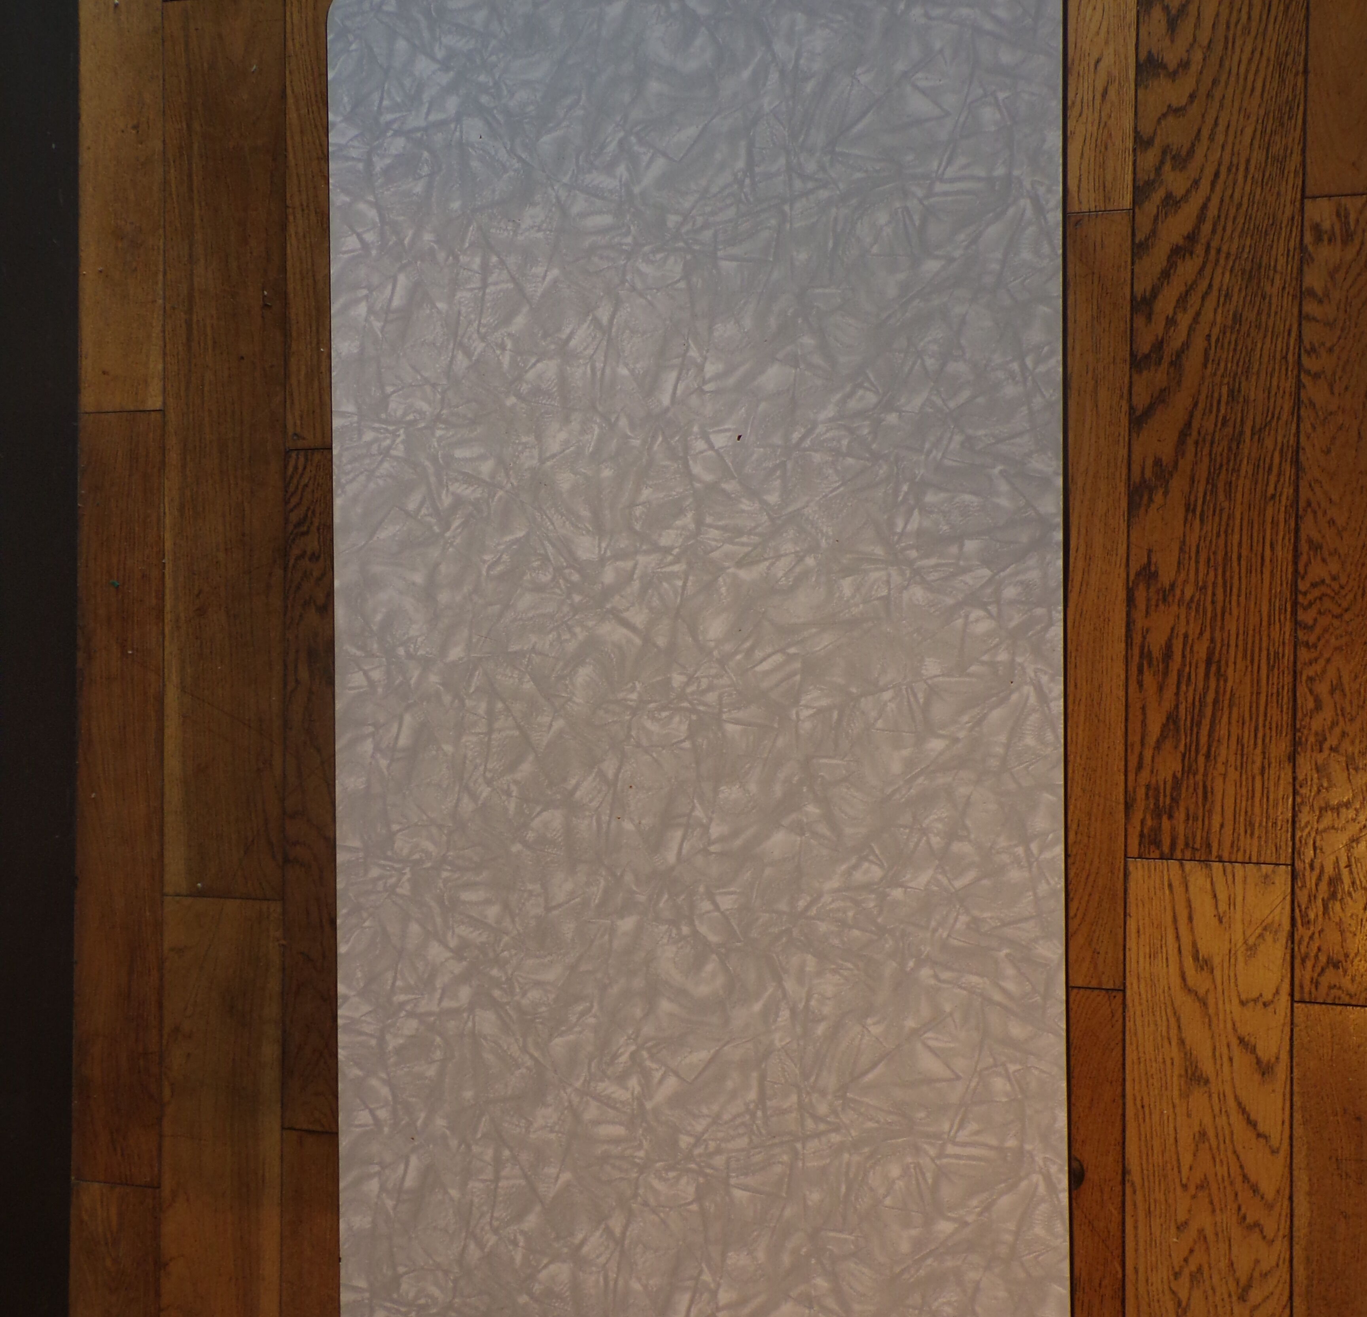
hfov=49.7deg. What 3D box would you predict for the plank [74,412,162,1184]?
[{"bbox_3d":[-0.520,0.129,1.358,0.102,0.020,0.706,1,91,13],"label":"plank"}]

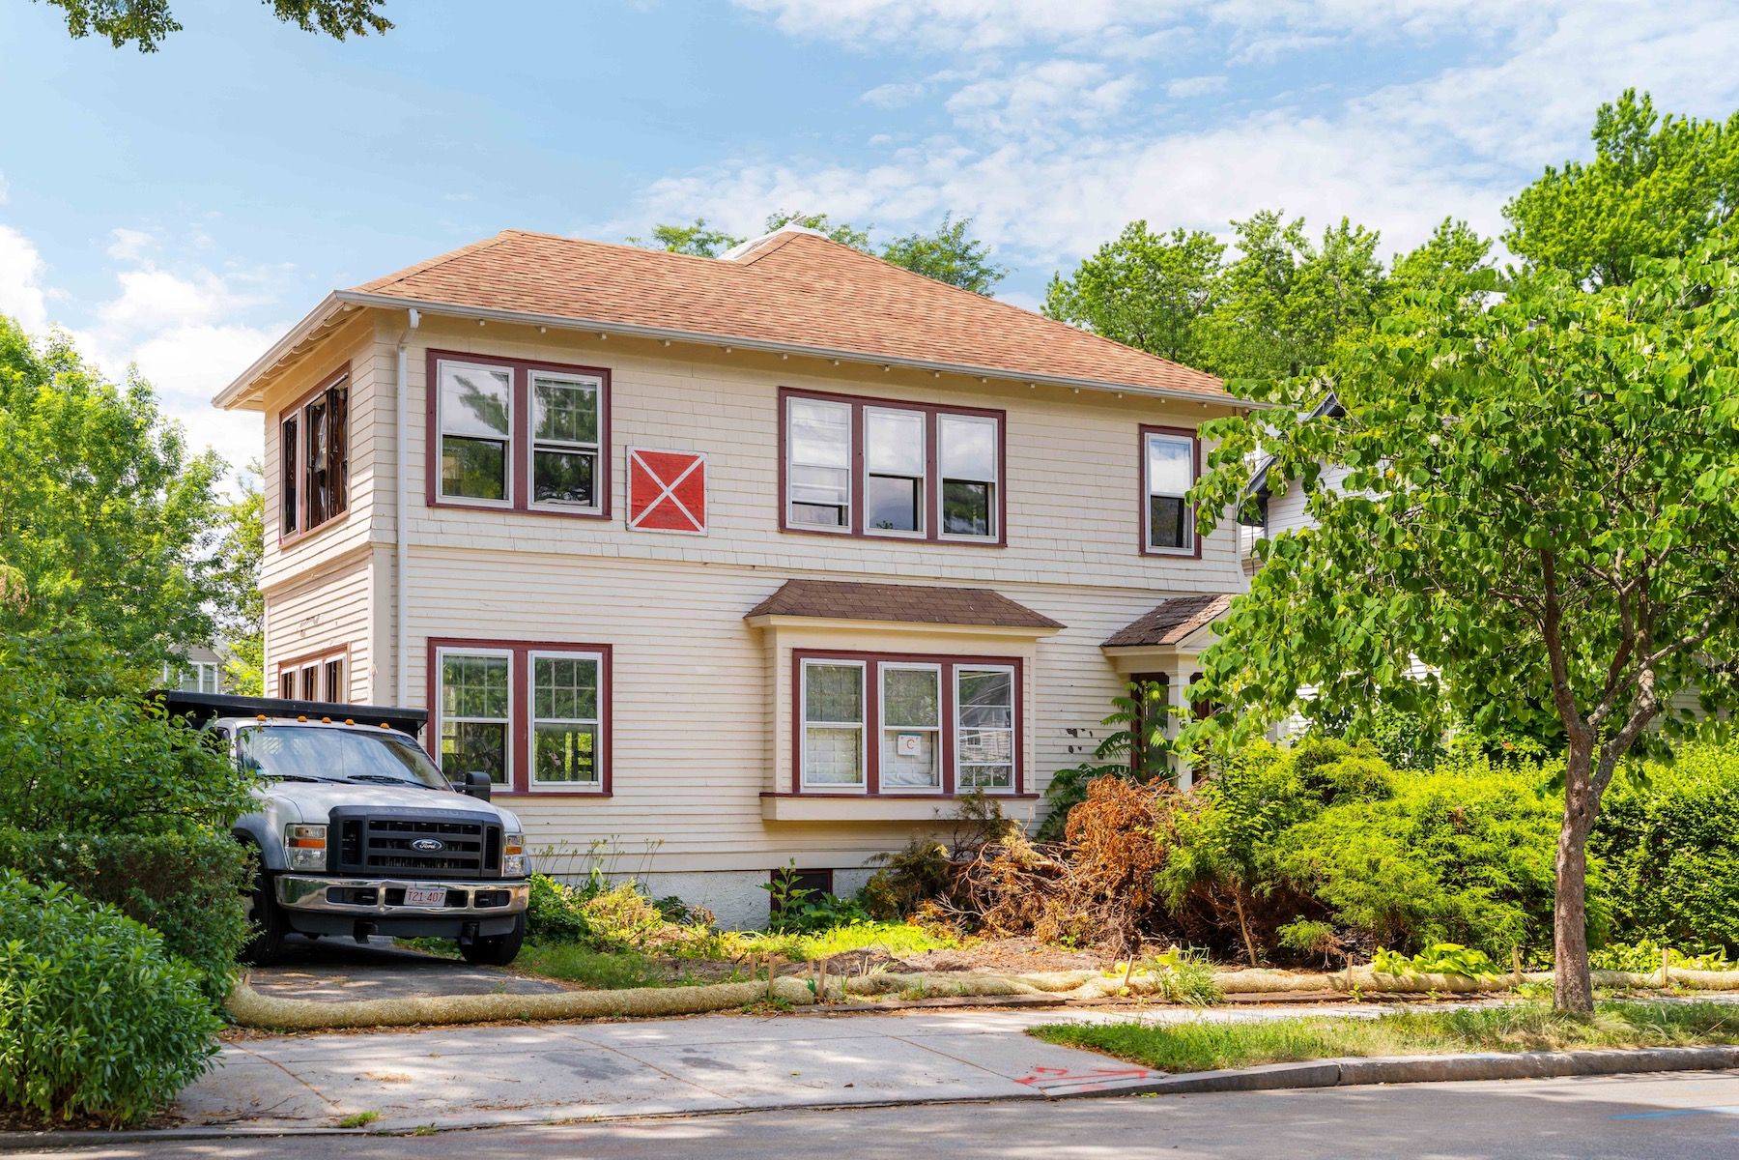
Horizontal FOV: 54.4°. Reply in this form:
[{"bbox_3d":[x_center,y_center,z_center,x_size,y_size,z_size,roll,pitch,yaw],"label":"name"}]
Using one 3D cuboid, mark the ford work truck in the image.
[{"bbox_3d":[-5.266,2.251,16.000,2.350,2.350,6.000,3,-5,-30],"label":"ford work truck"}]

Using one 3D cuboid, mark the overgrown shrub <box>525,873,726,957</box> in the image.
[{"bbox_3d":[-2.395,3.269,16.600,1.950,0.850,1.300,2,-5,-28],"label":"overgrown shrub"}]

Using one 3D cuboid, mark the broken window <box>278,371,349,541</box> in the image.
[{"bbox_3d":[-6.451,-1.402,19.600,0.120,1.650,3.050,2,-5,-30],"label":"broken window"}]

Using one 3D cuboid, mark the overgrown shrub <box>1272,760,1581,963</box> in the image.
[{"bbox_3d":[6.074,3.019,18.500,3.100,2.150,2.400,2,-5,-28],"label":"overgrown shrub"}]

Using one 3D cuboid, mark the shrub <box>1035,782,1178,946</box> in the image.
[{"bbox_3d":[2.413,2.923,17.400,1.450,1.750,1.450,2,-5,-28],"label":"shrub"}]

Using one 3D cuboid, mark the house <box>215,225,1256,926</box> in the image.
[{"bbox_3d":[-2.432,-0.293,24.300,12.300,9.700,10.300,2,-5,-28],"label":"house"}]

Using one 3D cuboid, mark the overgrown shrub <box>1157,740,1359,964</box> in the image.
[{"bbox_3d":[3.924,2.763,17.100,1.950,2.200,1.850,2,-5,-28],"label":"overgrown shrub"}]

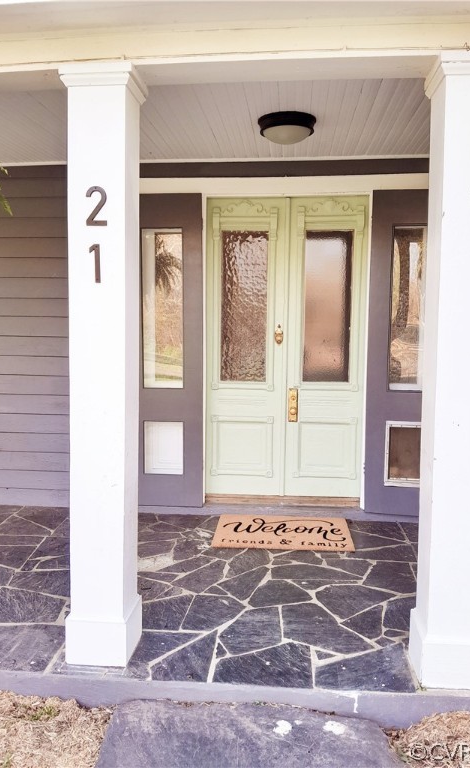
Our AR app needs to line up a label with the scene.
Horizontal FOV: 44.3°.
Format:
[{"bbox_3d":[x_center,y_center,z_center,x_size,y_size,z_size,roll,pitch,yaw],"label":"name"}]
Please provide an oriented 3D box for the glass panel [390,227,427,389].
[{"bbox_3d":[1.294,-0.537,4.208,0.308,1.204,0.030,1,4,5],"label":"glass panel"}]

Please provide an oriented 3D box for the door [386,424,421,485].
[{"bbox_3d":[1.295,0.524,4.276,0.347,0.484,0.045,1,4,5],"label":"door"}]

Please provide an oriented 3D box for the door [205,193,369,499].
[{"bbox_3d":[0.383,-0.259,4.413,1.210,2.287,0.060,1,4,5],"label":"door"}]

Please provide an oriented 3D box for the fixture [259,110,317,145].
[{"bbox_3d":[0.315,-1.522,3.480,0.349,0.138,0.349,1,4,5],"label":"fixture"}]

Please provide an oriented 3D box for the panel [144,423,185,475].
[{"bbox_3d":[-0.545,0.495,4.452,0.302,0.405,0.030,1,4,5],"label":"panel"}]

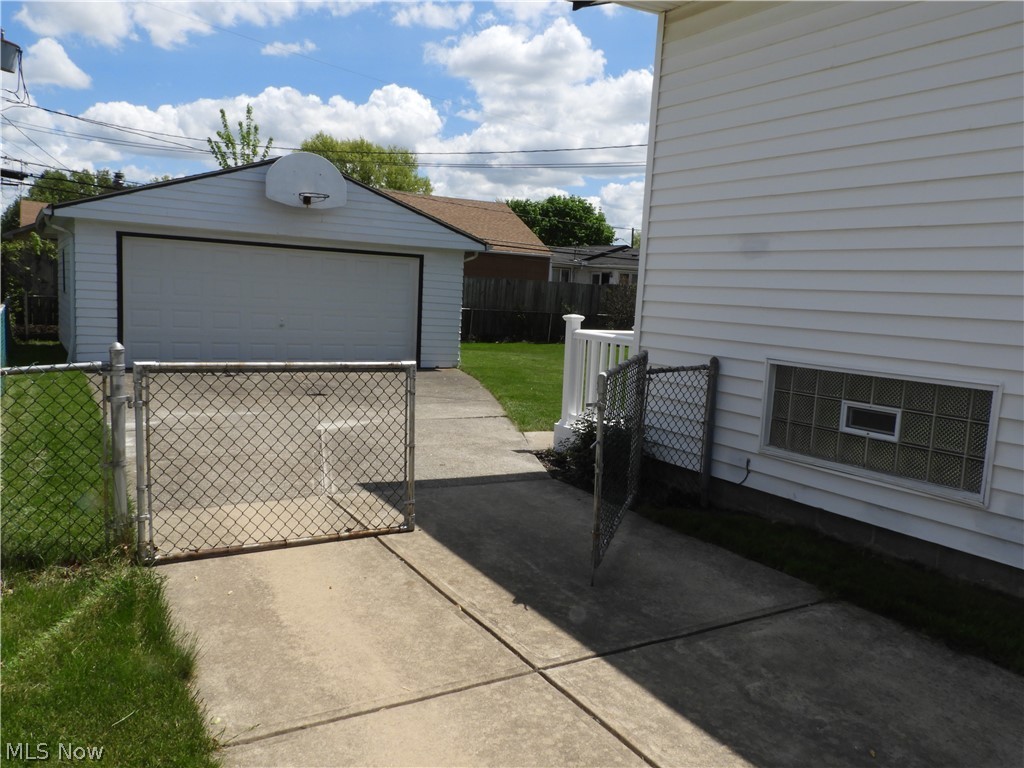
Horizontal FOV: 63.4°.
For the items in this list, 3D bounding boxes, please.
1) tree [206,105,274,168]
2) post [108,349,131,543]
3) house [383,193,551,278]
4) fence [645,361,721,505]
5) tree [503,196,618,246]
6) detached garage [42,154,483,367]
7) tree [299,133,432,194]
[{"bbox_3d":[-7.091,-4.228,21.315,2.300,5.760,2.300,-1,7,-31],"label":"tree"},{"bbox_3d":[-1.893,0.318,4.022,0.072,1.040,0.072,-3,9,-31],"label":"post"},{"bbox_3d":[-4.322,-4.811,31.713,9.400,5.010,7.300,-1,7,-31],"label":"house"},{"bbox_3d":[1.190,0.362,5.867,0.680,1.070,0.070,-1,7,-31],"label":"fence"},{"bbox_3d":[2.614,-7.404,48.394,6.800,7.210,6.800,-1,7,-31],"label":"tree"},{"bbox_3d":[-4.941,-2.266,15.641,6.900,3.340,6.100,-1,7,-31],"label":"detached garage"},{"bbox_3d":[-7.858,-8.469,43.505,7.200,9.240,7.200,-1,7,-31],"label":"tree"}]

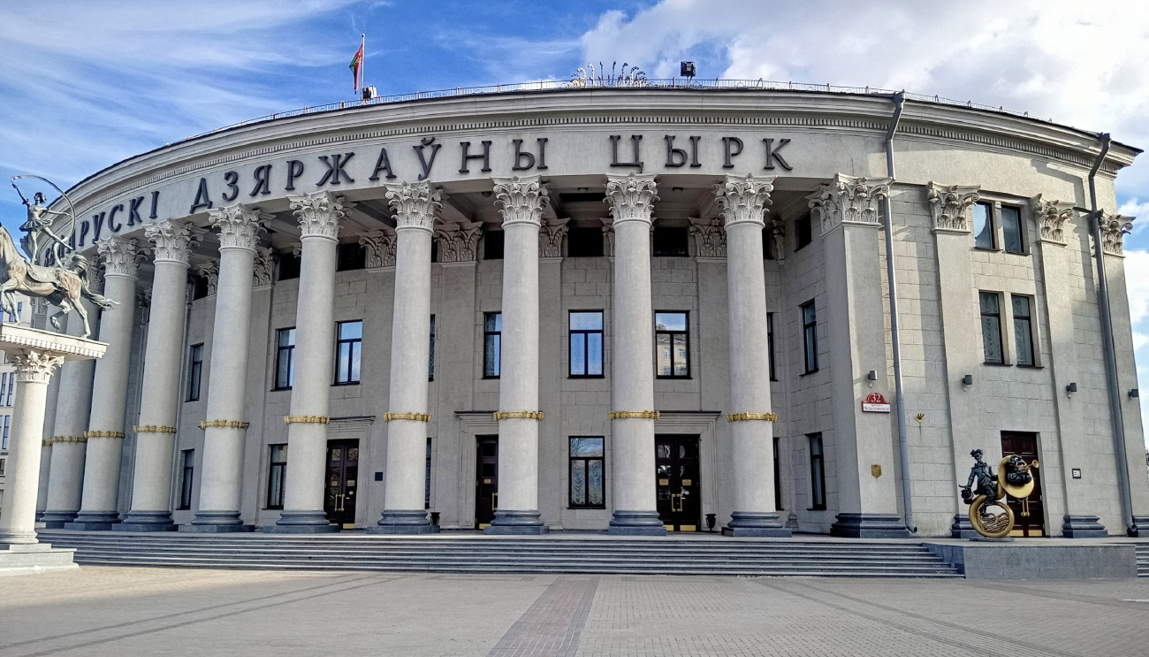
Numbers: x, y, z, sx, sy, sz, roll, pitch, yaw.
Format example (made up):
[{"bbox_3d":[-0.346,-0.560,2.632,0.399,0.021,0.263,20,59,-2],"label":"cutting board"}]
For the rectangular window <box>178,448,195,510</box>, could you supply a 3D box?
[{"bbox_3d":[-18.794,7.325,45.348,1.403,2.853,0.244,-10,-15,42],"label":"rectangular window"}]

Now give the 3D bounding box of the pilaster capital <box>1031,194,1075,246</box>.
[{"bbox_3d":[17.555,-3.848,34.231,1.960,1.603,0.742,6,-12,-27],"label":"pilaster capital"}]

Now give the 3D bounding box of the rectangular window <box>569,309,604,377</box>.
[{"bbox_3d":[0.462,0.541,36.115,1.352,2.607,0.200,-1,-11,4],"label":"rectangular window"}]

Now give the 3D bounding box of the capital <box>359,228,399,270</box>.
[{"bbox_3d":[-7.882,-3.247,38.216,2.009,1.548,0.568,-4,-12,20],"label":"capital"}]

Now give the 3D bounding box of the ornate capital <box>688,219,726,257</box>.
[{"bbox_3d":[5.835,-3.639,38.459,2.098,1.595,0.549,1,-11,-5],"label":"ornate capital"}]

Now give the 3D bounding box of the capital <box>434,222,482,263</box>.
[{"bbox_3d":[-4.668,-3.341,37.319,2.158,1.603,0.693,-2,-11,13],"label":"capital"}]

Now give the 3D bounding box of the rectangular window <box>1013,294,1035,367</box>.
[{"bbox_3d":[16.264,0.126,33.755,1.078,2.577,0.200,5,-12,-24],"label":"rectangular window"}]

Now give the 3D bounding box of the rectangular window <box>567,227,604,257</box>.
[{"bbox_3d":[0.472,-3.602,38.915,1.464,1.266,0.244,-1,-11,4],"label":"rectangular window"}]

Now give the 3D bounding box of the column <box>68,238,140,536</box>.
[{"bbox_3d":[-20.483,2.403,41.210,1.919,12.695,1.919,-9,-14,39],"label":"column"}]

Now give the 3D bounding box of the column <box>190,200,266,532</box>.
[{"bbox_3d":[-13.639,1.551,36.824,1.919,12.695,1.919,-5,-13,26],"label":"column"}]

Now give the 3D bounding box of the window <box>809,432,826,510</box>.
[{"bbox_3d":[8.851,5.211,33.934,0.200,2.724,1.372,2,-11,-12],"label":"window"}]

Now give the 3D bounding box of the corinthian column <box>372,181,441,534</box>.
[{"bbox_3d":[-5.978,1.016,34.027,1.919,12.695,1.919,-3,-12,14],"label":"corinthian column"}]

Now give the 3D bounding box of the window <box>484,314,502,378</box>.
[{"bbox_3d":[-2.914,0.605,36.523,1.352,2.607,0.200,-2,-11,10],"label":"window"}]

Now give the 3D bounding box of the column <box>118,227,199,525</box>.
[{"bbox_3d":[-16.265,1.856,36.732,1.823,11.956,1.823,-7,-13,33],"label":"column"}]

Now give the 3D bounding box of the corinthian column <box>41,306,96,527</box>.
[{"bbox_3d":[-22.654,2.826,42.373,1.880,12.165,1.880,11,-15,-43],"label":"corinthian column"}]

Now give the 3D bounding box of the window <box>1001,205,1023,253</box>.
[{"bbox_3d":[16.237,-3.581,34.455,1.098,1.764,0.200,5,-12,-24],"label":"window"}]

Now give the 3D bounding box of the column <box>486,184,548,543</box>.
[{"bbox_3d":[-1.840,0.831,31.514,1.861,12.006,1.861,-1,-11,6],"label":"column"}]

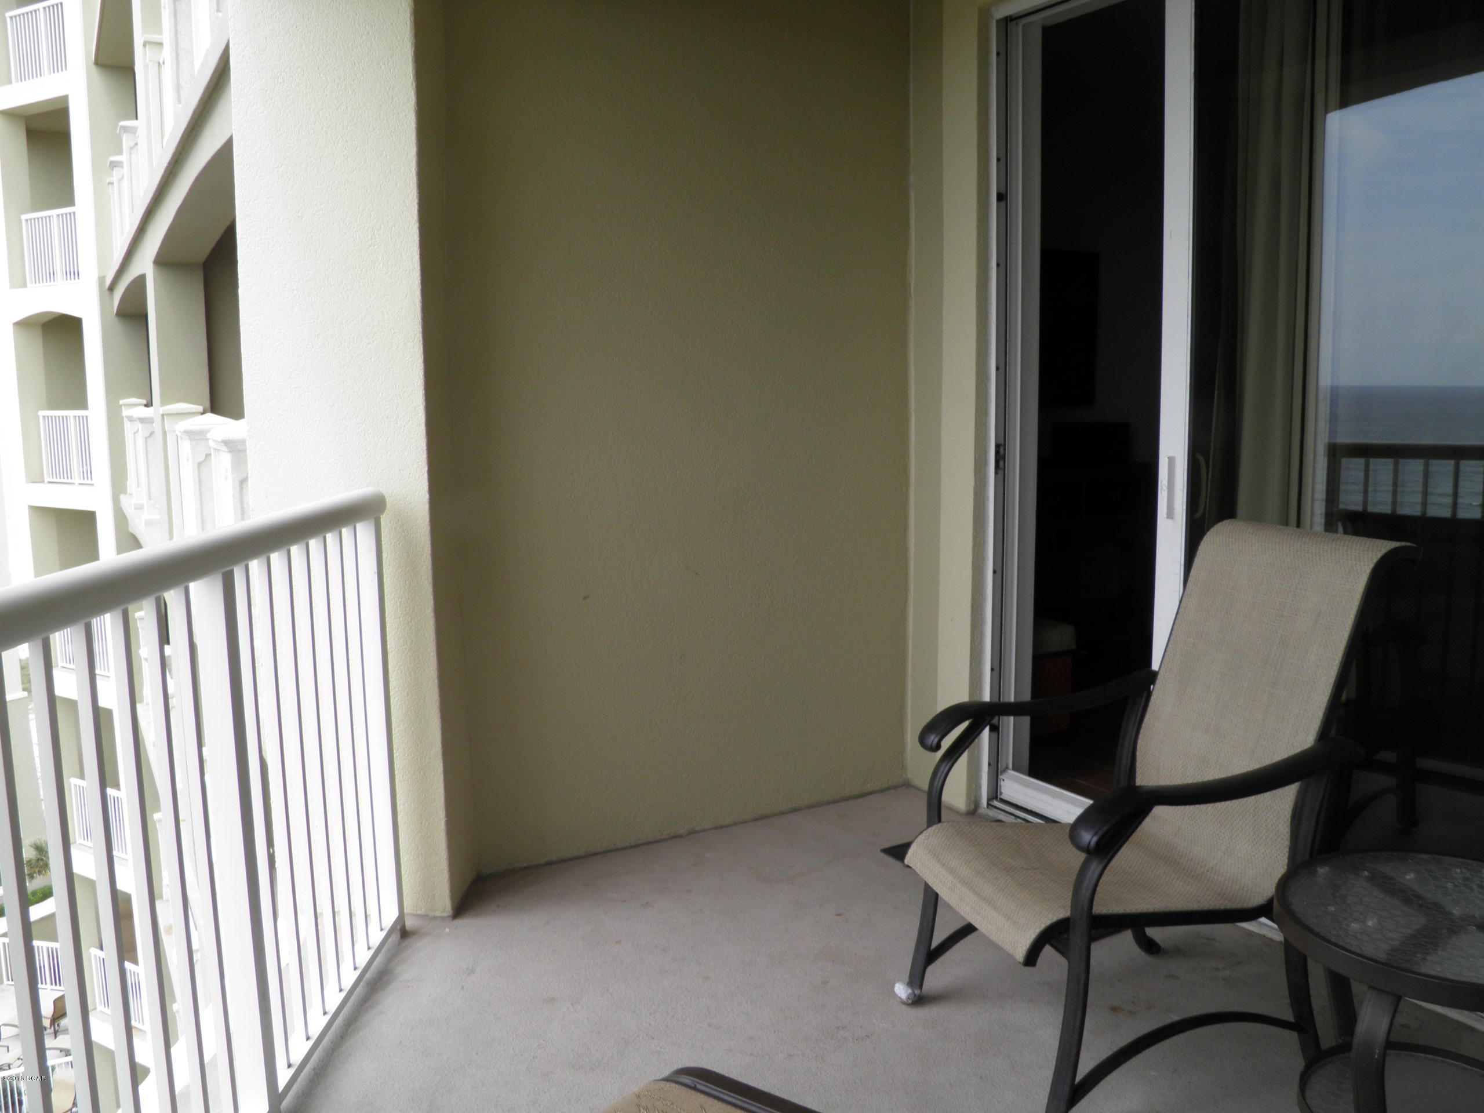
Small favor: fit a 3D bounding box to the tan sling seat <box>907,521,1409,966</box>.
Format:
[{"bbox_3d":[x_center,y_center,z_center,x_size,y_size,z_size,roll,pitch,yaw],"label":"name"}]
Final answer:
[{"bbox_3d":[0.799,0.311,2.372,0.834,0.701,0.488,-3,8,-18],"label":"tan sling seat"}]

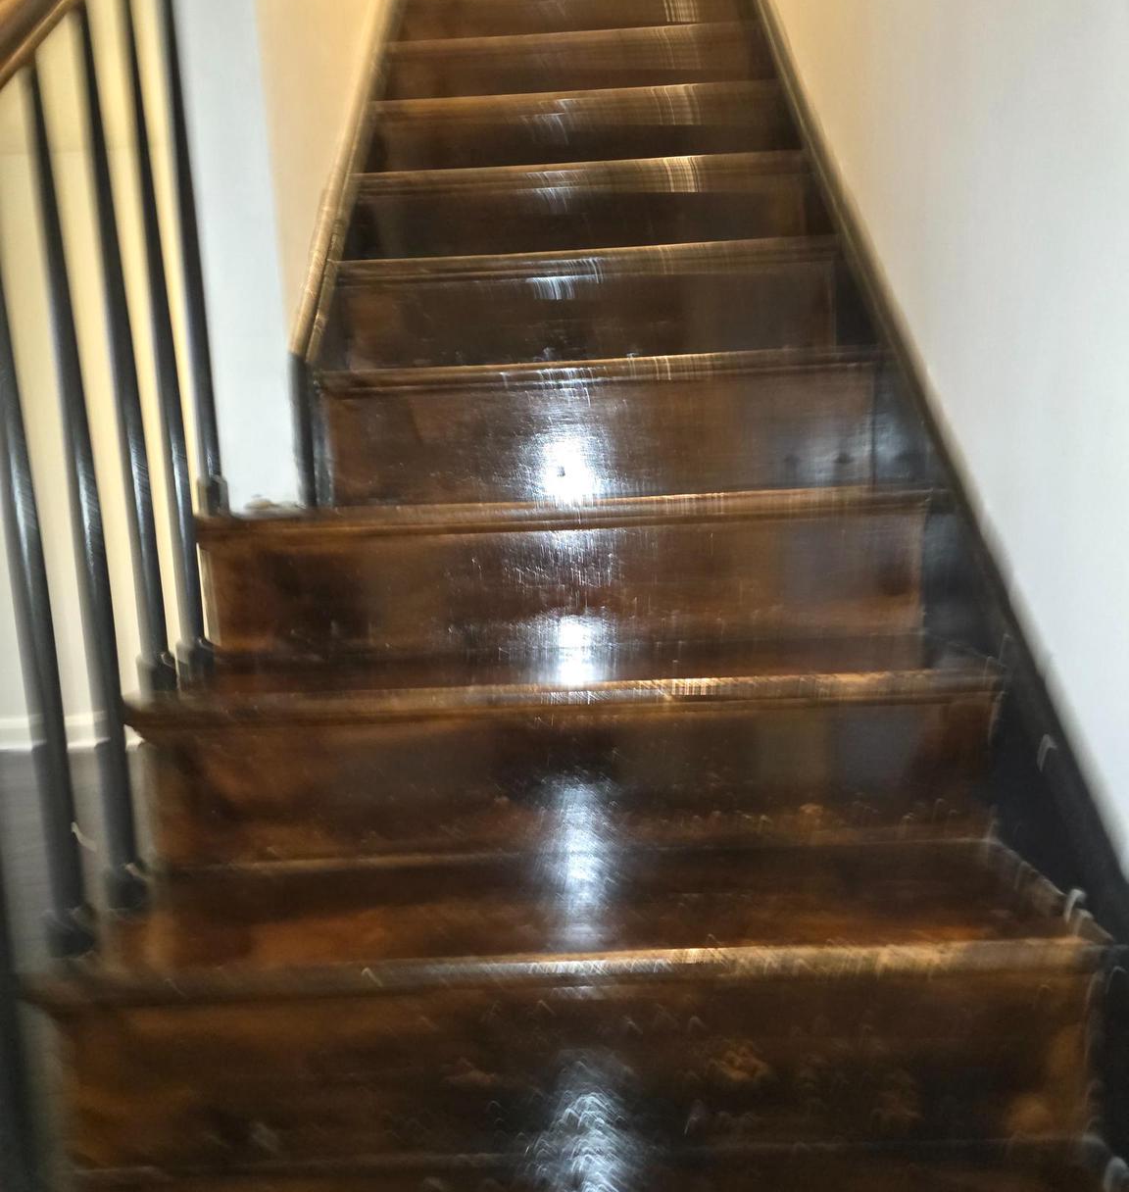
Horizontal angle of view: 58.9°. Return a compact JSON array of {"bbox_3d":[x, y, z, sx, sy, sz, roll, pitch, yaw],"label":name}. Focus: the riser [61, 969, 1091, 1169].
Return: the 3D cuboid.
[{"bbox_3d":[0.016,0.446,0.971,0.963,0.173,0.035,-2,8,1],"label":"riser"}]

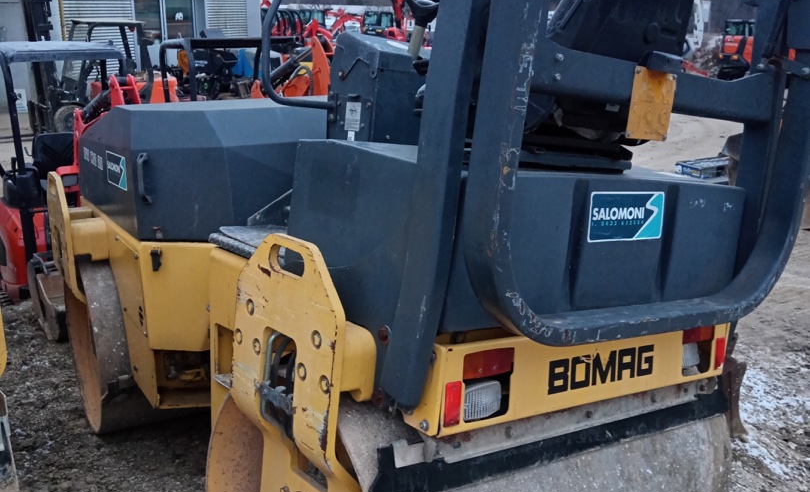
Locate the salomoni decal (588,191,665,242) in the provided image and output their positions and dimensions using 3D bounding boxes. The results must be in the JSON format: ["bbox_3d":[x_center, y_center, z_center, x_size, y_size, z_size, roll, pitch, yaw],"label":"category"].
[{"bbox_3d":[0.481,-0.064,1.819,0.255,0.105,0.012,-2,7,-38],"label":"salomoni decal"}]

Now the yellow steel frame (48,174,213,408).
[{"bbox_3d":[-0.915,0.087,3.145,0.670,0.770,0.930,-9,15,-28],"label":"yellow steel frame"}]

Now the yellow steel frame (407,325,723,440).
[{"bbox_3d":[0.403,0.243,1.904,0.970,0.180,0.140,-2,7,-38],"label":"yellow steel frame"}]

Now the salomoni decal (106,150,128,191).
[{"bbox_3d":[-0.934,-0.245,2.730,0.012,0.110,0.290,-9,15,-28],"label":"salomoni decal"}]

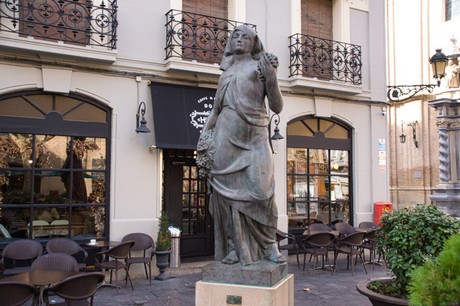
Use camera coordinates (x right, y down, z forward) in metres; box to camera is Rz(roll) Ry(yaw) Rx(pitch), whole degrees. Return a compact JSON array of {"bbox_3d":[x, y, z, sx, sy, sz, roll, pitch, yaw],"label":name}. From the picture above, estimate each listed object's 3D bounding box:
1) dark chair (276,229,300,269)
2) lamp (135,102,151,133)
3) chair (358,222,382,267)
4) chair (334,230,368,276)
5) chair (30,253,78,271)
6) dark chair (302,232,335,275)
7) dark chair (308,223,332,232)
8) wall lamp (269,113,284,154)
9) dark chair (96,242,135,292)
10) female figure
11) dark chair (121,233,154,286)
[{"bbox_3d":[1.134,2.013,10.441,0.610,0.830,0.580,2,-5,-25],"label":"dark chair"},{"bbox_3d":[-1.605,-0.640,9.034,0.280,0.550,0.410,3,-5,-30],"label":"lamp"},{"bbox_3d":[3.339,2.082,11.716,0.580,0.830,0.610,2,-4,-23],"label":"chair"},{"bbox_3d":[2.409,1.987,10.019,0.580,0.830,0.610,2,-5,-28],"label":"chair"},{"bbox_3d":[-2.278,1.730,6.393,0.580,0.820,0.580,1,-4,-15],"label":"chair"},{"bbox_3d":[1.763,1.979,9.936,0.580,0.830,0.610,1,-4,-12],"label":"dark chair"},{"bbox_3d":[2.028,2.035,11.127,0.580,0.830,0.610,1,-4,-15],"label":"dark chair"},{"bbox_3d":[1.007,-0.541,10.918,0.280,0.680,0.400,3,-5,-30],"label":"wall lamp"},{"bbox_3d":[-1.887,1.876,8.304,0.580,0.820,0.570,-3,-5,34],"label":"dark chair"},{"bbox_3d":[0.155,-0.052,5.961,0.950,2.760,0.720,-1,-4,20],"label":"female figure"},{"bbox_3d":[-1.645,1.918,8.933,0.570,0.830,0.580,2,-4,-19],"label":"dark chair"}]

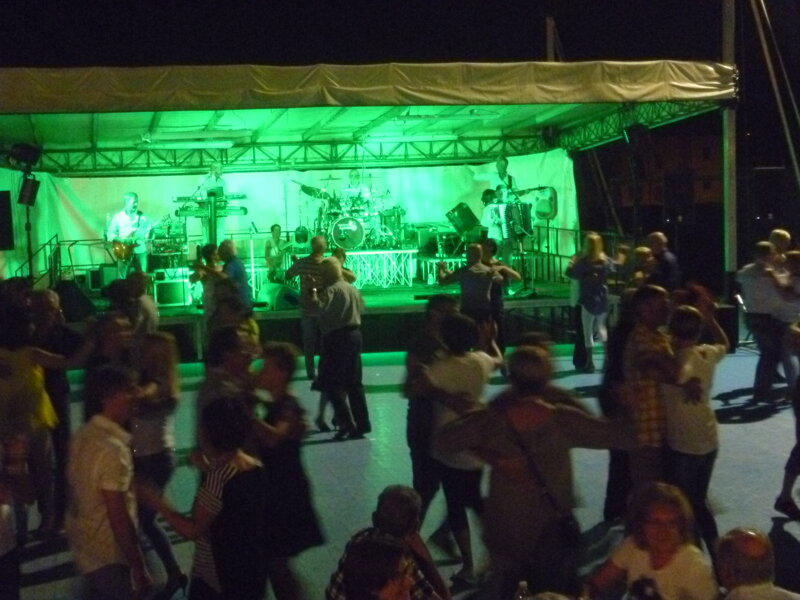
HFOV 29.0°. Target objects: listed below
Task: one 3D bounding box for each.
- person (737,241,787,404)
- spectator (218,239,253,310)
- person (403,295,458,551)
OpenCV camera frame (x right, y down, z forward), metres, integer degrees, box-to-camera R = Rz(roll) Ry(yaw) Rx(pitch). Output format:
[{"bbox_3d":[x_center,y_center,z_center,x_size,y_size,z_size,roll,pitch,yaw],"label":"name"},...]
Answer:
[{"bbox_3d":[3.710,0.220,15.800,0.530,1.680,0.460,2,6,37],"label":"person"},{"bbox_3d":[-1.940,0.145,18.100,0.480,1.720,0.520,0,5,15],"label":"spectator"},{"bbox_3d":[0.230,0.830,9.800,0.550,1.730,0.480,-5,6,-33],"label":"person"}]

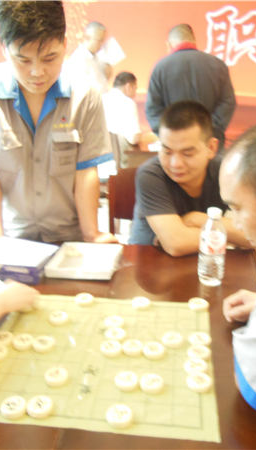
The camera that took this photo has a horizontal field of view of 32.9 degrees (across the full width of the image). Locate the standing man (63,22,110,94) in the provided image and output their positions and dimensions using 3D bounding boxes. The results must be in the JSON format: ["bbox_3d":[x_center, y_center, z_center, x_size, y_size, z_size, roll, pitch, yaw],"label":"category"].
[{"bbox_3d":[-0.289,-0.806,3.632,0.400,1.640,0.480,4,22,14],"label":"standing man"}]

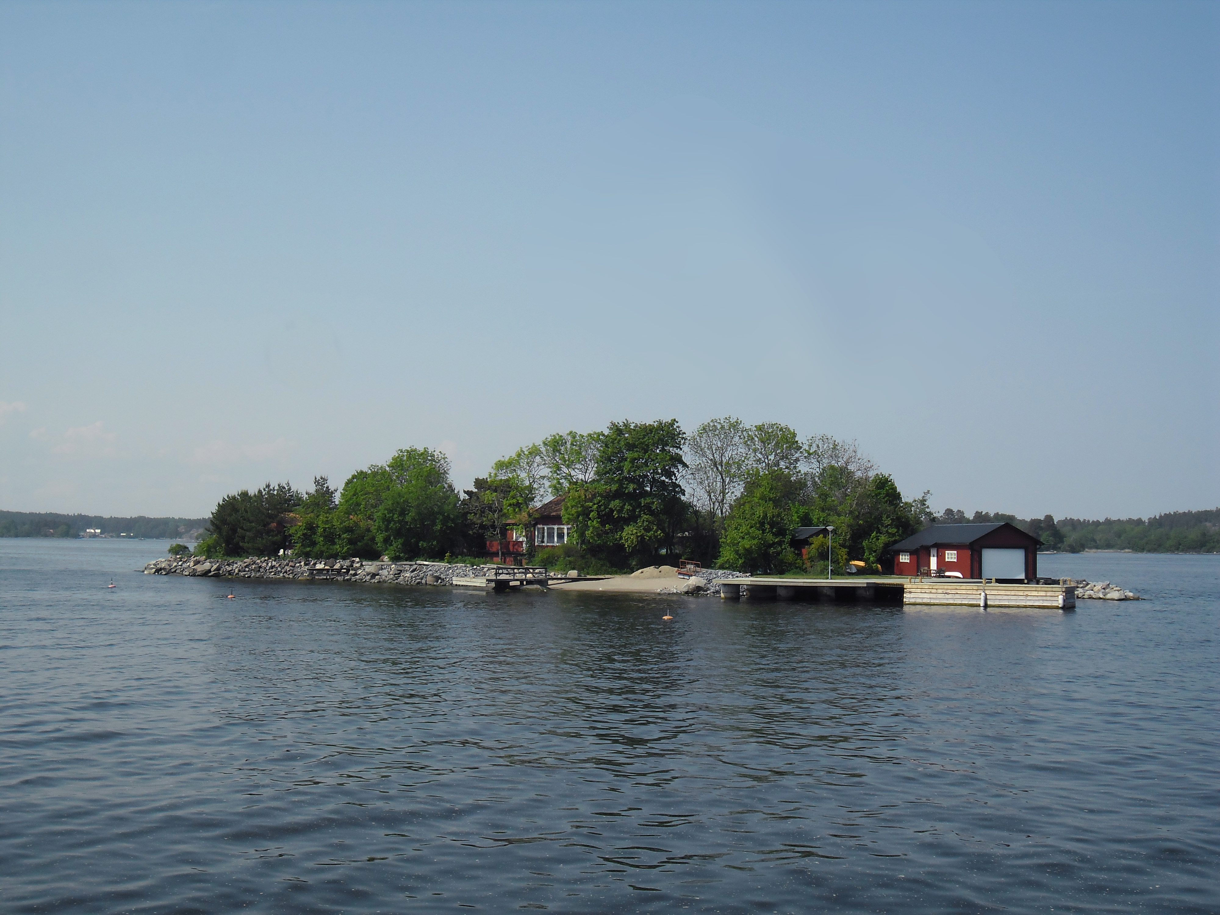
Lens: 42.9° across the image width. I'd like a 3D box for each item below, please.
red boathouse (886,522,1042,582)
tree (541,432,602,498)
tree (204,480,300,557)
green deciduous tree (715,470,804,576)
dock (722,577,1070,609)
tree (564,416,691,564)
[{"bbox_3d":[26.487,7.034,116.520,7.030,4.146,10.280,2,-3,-18],"label":"red boathouse"},{"bbox_3d":[-3.135,3.628,150.012,7.283,12.539,7.000,1,-3,-1],"label":"tree"},{"bbox_3d":[-36.009,6.310,156.860,9.639,7.513,8.500,1,-3,-13],"label":"tree"},{"bbox_3d":[11.719,4.968,119.911,6.707,8.100,6.500,0,-3,6],"label":"green deciduous tree"},{"bbox_3d":[18.977,9.116,105.470,23.309,1.600,6.000,0,-3,12],"label":"dock"},{"bbox_3d":[1.422,3.202,136.018,10.449,13.042,9.500,1,-3,1],"label":"tree"}]

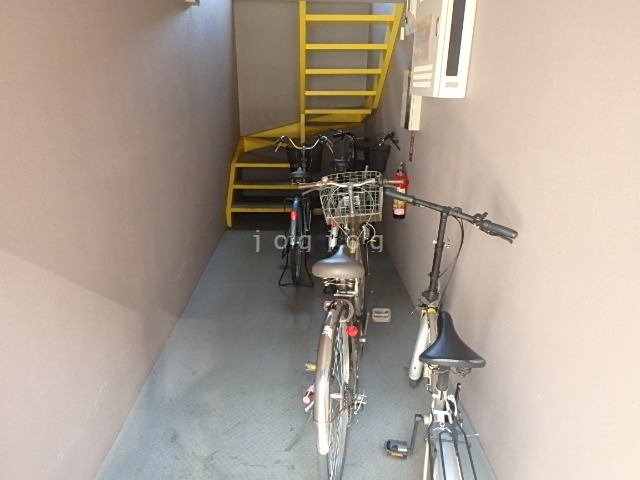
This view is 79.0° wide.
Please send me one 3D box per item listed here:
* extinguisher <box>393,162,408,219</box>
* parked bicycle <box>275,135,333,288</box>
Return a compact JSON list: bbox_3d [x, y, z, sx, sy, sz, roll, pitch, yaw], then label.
[{"bbox_3d":[0.626,-0.383,3.007,0.120,0.450,0.120,6,23,11],"label":"extinguisher"},{"bbox_3d":[-0.152,-0.328,3.431,0.540,1.080,1.760,1,22,3],"label":"parked bicycle"}]

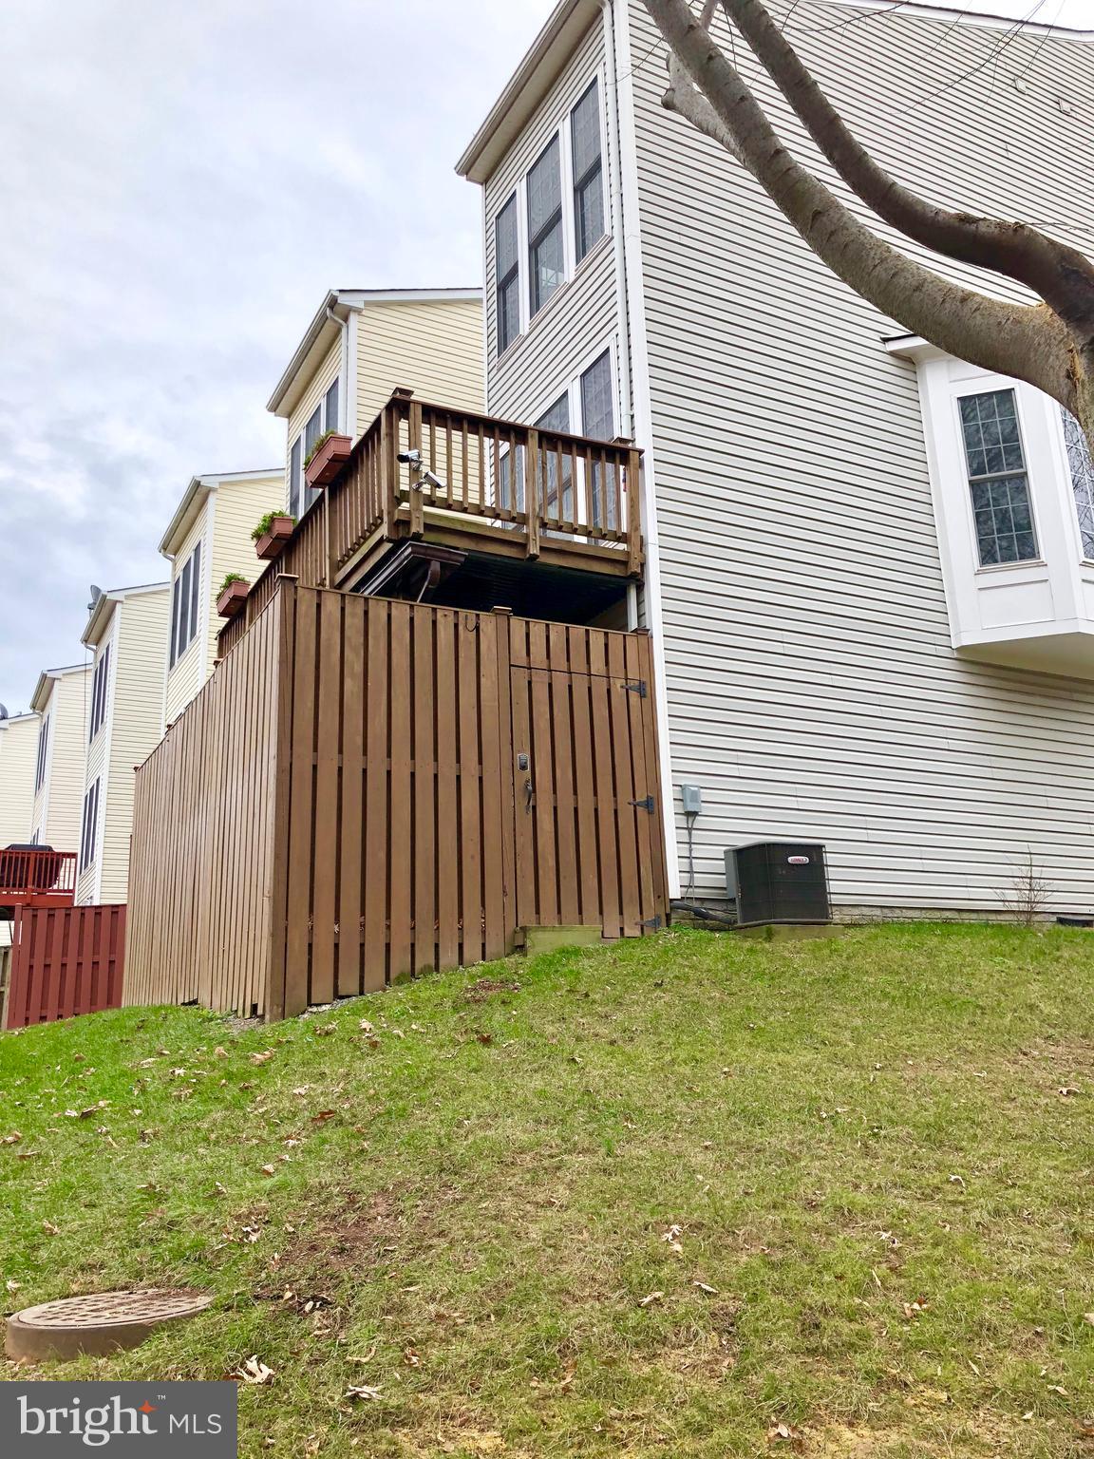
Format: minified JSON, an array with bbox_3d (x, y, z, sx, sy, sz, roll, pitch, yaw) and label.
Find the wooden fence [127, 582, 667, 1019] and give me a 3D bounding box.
[{"bbox_3d":[-1.809,1.234,10.853,3.025,2.987,5.863,6,-17,-27],"label":"wooden fence"}]

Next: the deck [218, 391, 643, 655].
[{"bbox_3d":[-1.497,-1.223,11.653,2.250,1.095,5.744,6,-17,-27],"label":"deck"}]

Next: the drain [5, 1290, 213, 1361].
[{"bbox_3d":[-1.485,2.065,4.046,0.666,0.150,0.666,6,-17,-27],"label":"drain"}]

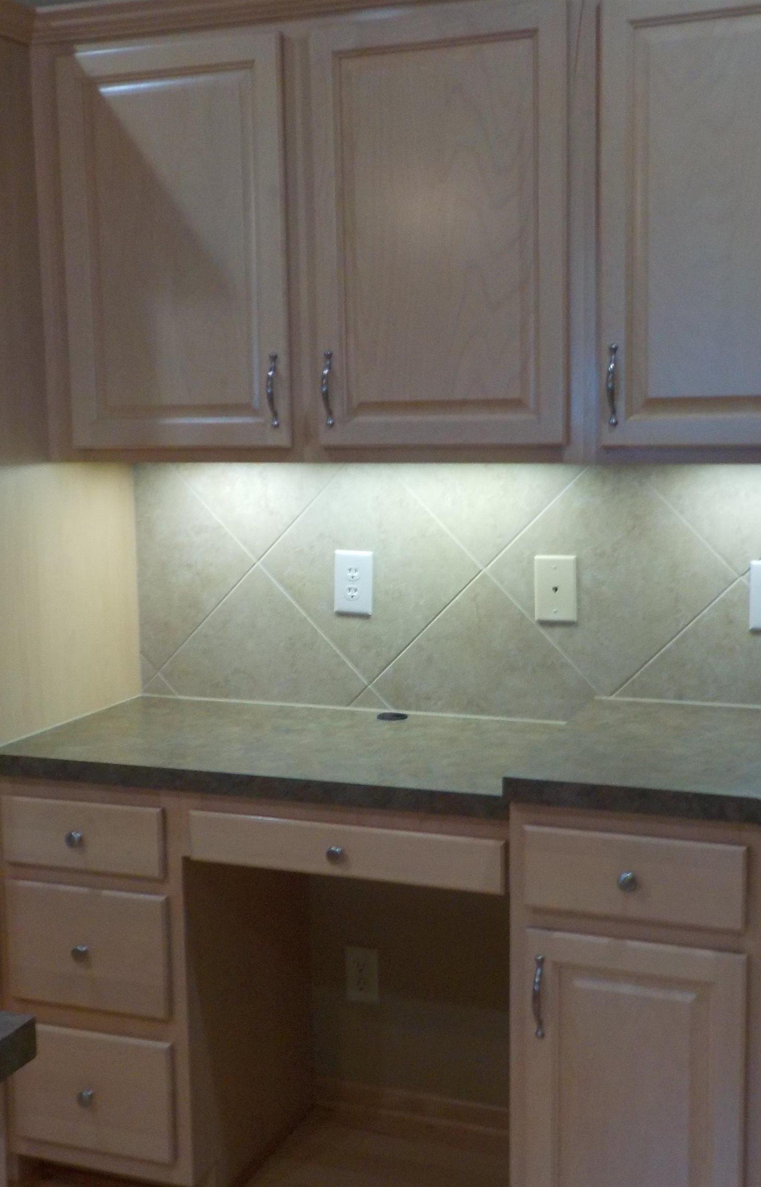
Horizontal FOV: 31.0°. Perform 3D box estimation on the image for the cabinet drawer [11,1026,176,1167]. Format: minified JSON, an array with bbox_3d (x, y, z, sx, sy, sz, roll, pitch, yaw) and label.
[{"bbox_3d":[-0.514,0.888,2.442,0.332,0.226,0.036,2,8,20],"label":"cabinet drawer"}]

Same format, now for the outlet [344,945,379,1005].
[{"bbox_3d":[-0.039,0.790,2.834,0.071,0.116,0.009,2,8,20],"label":"outlet"}]

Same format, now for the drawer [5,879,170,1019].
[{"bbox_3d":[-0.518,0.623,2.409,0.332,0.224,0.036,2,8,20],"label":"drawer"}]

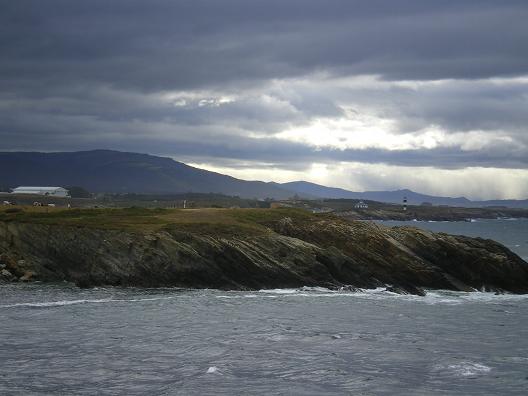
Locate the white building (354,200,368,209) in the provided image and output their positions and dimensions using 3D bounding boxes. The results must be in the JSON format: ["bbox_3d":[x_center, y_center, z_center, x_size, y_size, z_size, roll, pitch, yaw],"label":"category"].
[{"bbox_3d":[103.313,6.662,1500.000,12.200,8.300,11.500,0,0,12],"label":"white building"}]

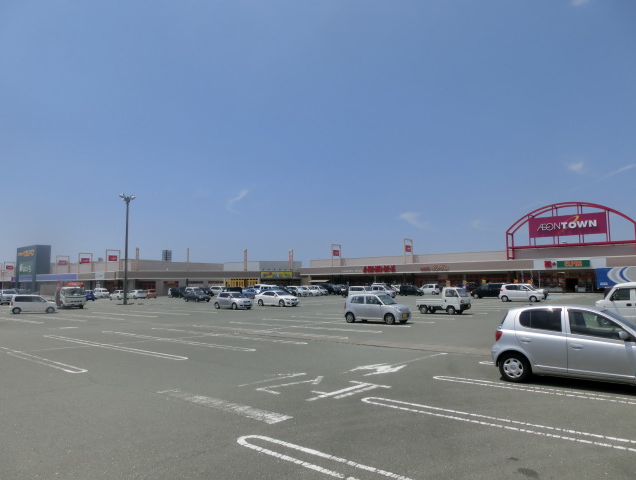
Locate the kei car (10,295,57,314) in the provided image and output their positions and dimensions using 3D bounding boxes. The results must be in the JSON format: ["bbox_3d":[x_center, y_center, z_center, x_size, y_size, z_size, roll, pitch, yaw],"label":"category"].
[{"bbox_3d":[-24.569,5.577,38.487,3.395,1.570,1.475,3,-7,-37],"label":"kei car"}]

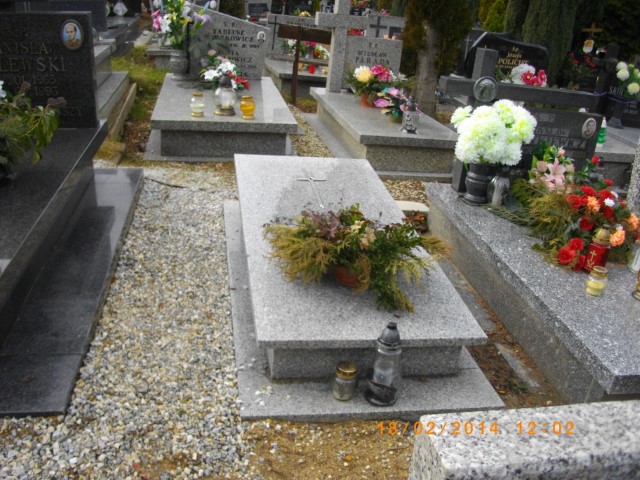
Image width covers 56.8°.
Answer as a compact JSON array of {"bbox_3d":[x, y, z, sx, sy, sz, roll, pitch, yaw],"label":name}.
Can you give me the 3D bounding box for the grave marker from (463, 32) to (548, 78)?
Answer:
[{"bbox_3d":[2.480,-2.413,7.835,1.150,0.630,0.100,-1,24,-16],"label":"grave marker"}]

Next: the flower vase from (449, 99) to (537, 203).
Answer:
[{"bbox_3d":[0.967,-0.483,3.292,0.440,0.550,0.410,0,24,-11],"label":"flower vase"}]

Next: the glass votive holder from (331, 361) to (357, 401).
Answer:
[{"bbox_3d":[0.085,0.490,2.052,0.073,0.132,0.073,1,24,-11],"label":"glass votive holder"}]

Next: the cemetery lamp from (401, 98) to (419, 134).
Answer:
[{"bbox_3d":[0.719,-0.990,4.708,0.138,0.260,0.138,0,24,-11],"label":"cemetery lamp"}]

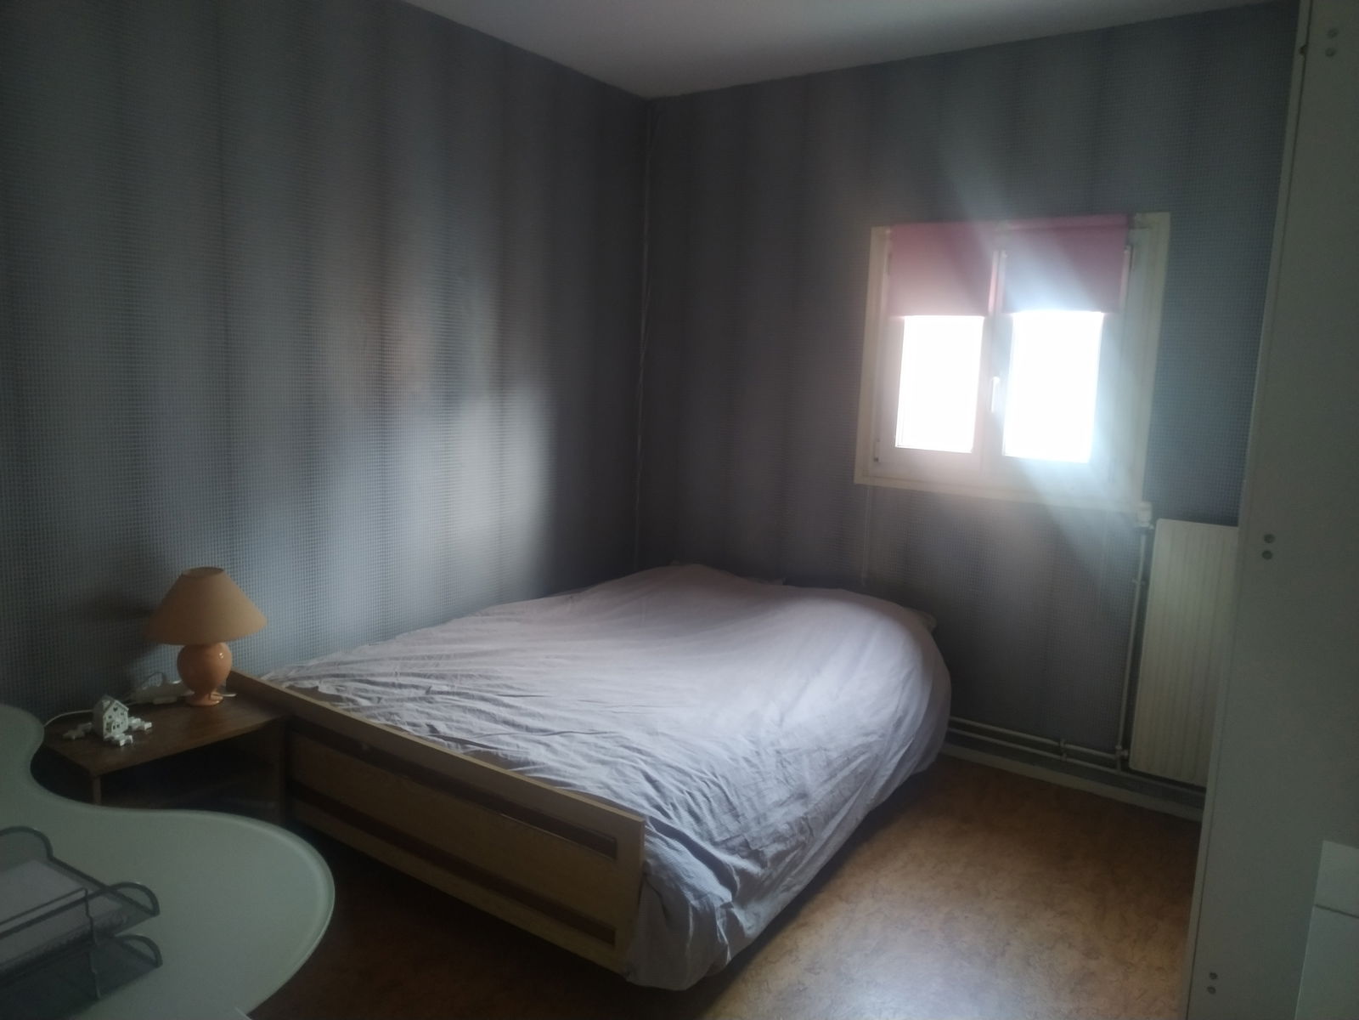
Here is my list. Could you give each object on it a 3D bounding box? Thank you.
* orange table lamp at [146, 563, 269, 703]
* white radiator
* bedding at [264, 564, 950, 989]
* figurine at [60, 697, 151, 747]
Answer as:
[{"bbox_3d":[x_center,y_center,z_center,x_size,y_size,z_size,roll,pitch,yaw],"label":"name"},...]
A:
[{"bbox_3d":[-1.230,0.326,2.428,0.278,0.345,0.278,7,10,34],"label":"orange table lamp"},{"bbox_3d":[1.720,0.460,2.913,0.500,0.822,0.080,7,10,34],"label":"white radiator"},{"bbox_3d":[-0.094,0.546,2.938,1.560,0.390,1.860,7,10,34],"label":"bedding"},{"bbox_3d":[-1.336,0.484,2.218,0.173,0.090,0.153,7,10,34],"label":"figurine"}]

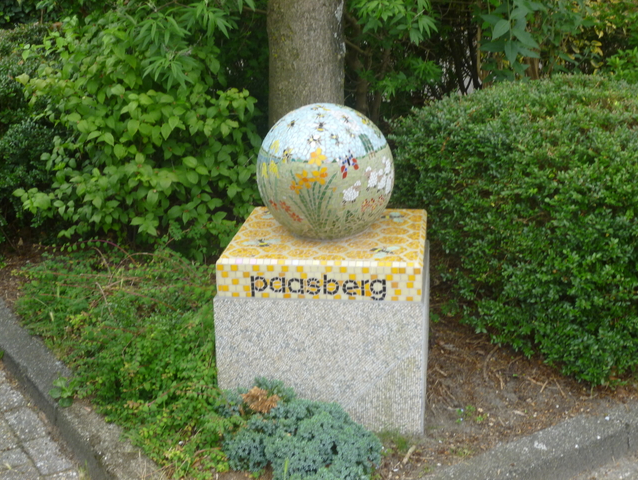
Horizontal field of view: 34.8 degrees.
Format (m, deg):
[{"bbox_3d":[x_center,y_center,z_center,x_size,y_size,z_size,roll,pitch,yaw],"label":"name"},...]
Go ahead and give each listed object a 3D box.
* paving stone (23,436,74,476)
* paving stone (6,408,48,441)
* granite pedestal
[{"bbox_3d":[-0.817,0.674,3.047,0.091,0.070,0.215,-10,21,-30],"label":"paving stone"},{"bbox_3d":[-0.929,0.615,3.224,0.091,0.070,0.215,-10,21,-30],"label":"paving stone"},{"bbox_3d":[0.040,0.228,3.223,0.602,0.513,0.624,1,17,7],"label":"granite pedestal"}]

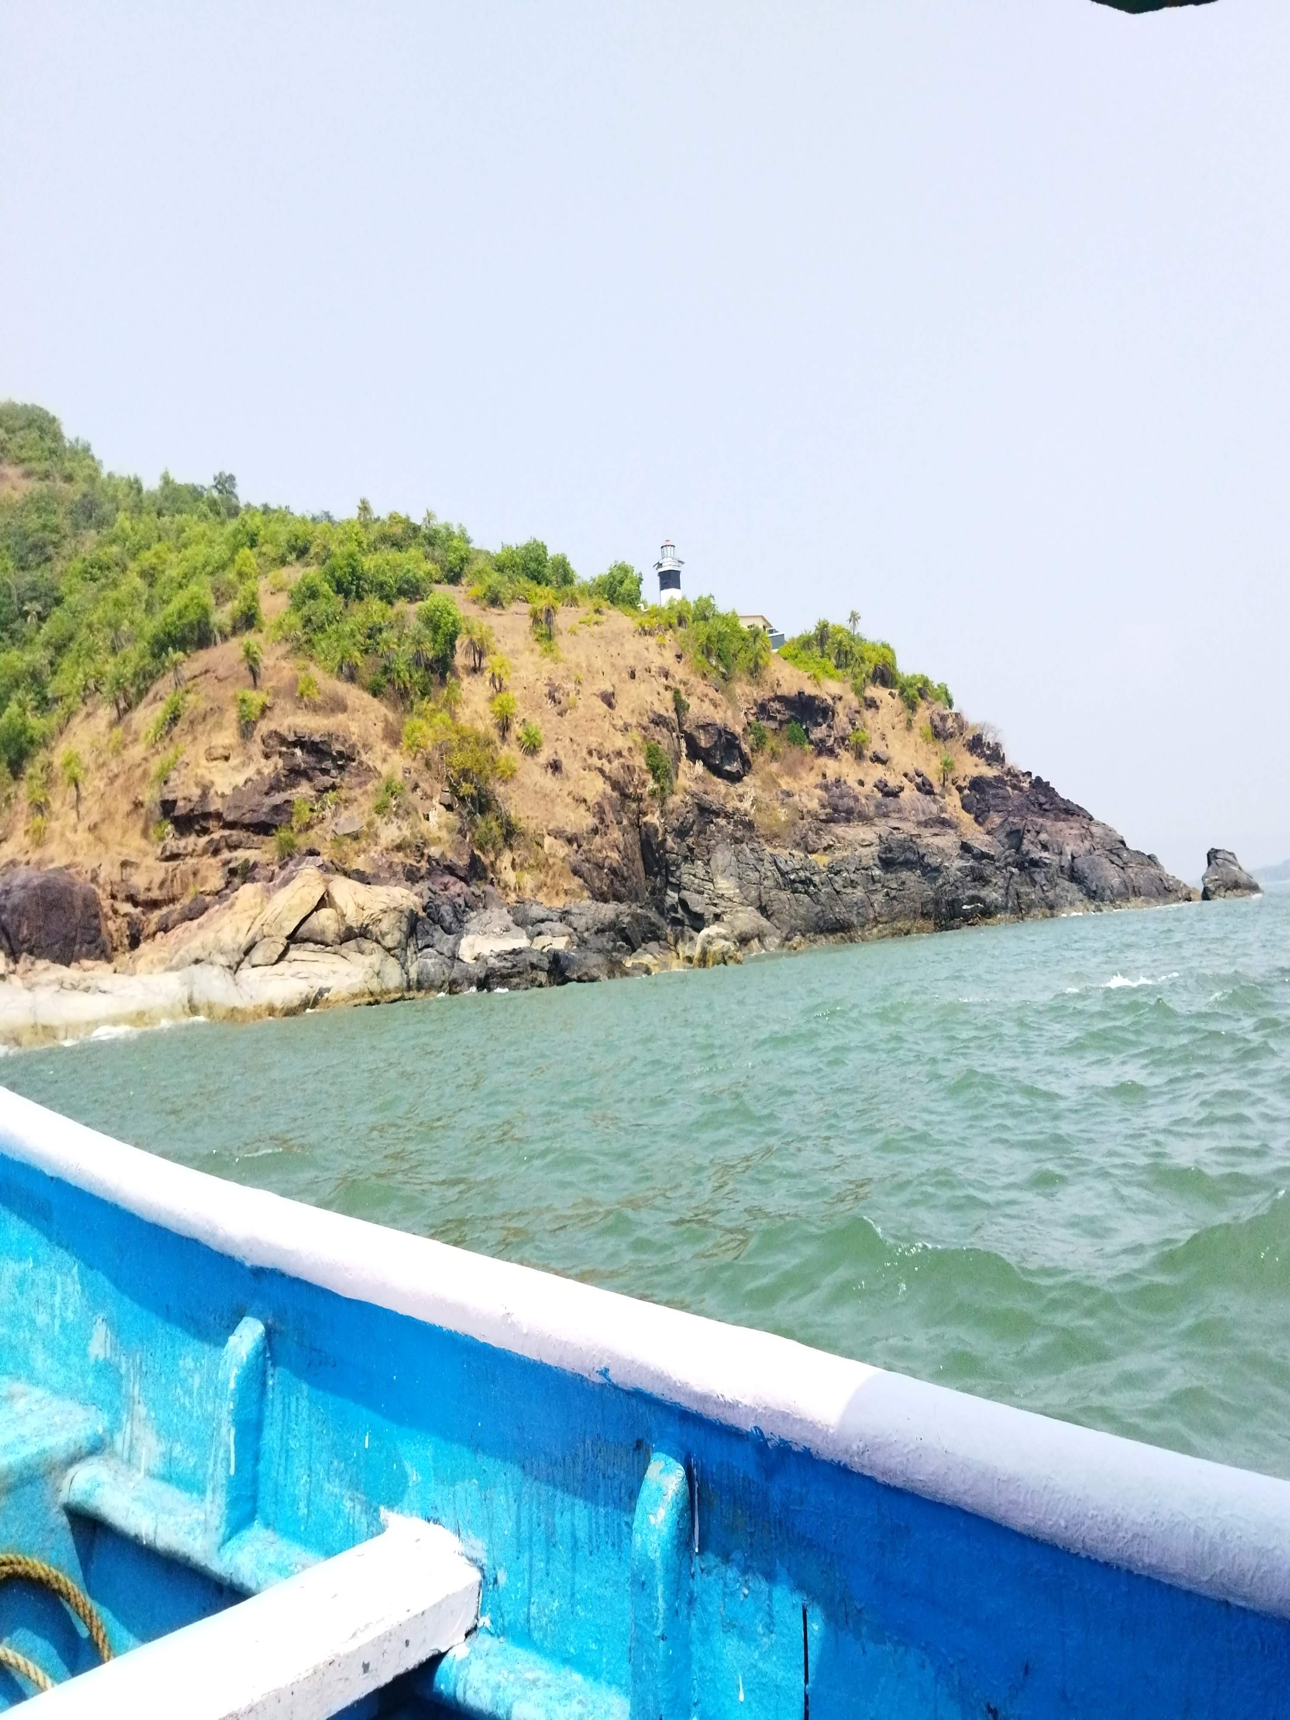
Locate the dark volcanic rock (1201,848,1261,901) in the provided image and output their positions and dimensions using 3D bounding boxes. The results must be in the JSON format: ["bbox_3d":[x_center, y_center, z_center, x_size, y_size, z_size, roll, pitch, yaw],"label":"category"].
[{"bbox_3d":[58.190,1.470,133.000,5.300,4.700,4.600,-8,-4,23],"label":"dark volcanic rock"}]

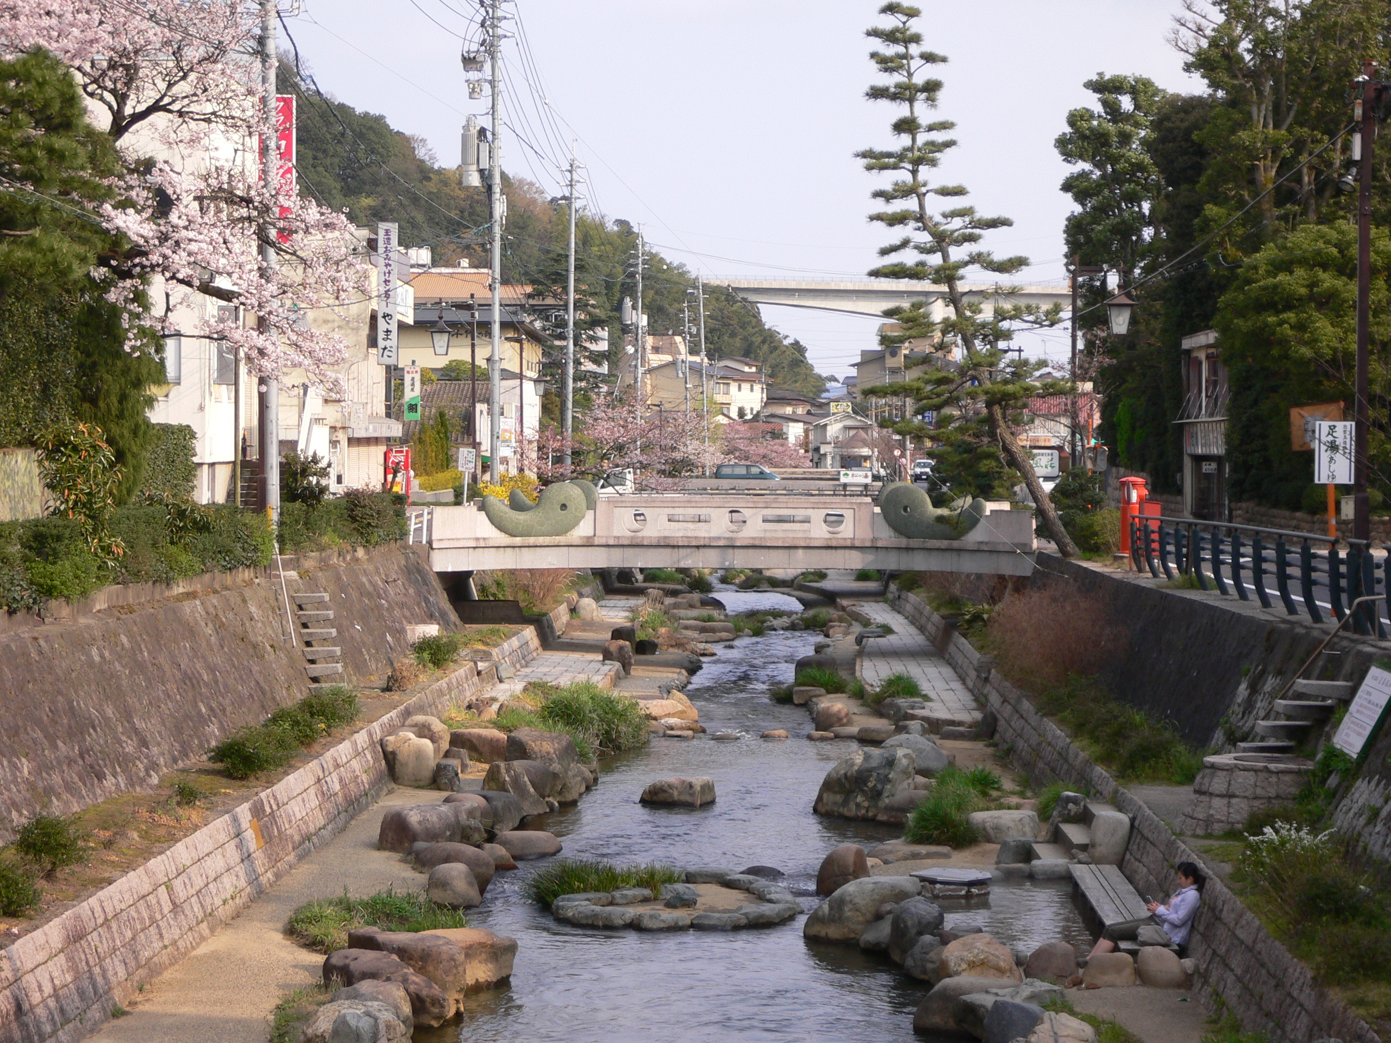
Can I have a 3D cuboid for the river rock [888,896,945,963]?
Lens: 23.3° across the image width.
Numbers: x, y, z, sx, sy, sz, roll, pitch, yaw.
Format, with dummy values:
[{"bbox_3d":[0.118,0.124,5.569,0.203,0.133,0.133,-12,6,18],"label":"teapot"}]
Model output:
[{"bbox_3d":[2.102,3.869,32.000,0.540,0.640,0.580,0,1,1],"label":"river rock"}]

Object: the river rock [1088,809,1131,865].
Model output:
[{"bbox_3d":[4.606,3.556,37.500,0.460,0.660,0.440,0,1,0],"label":"river rock"}]

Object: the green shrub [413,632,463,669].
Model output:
[{"bbox_3d":[-4.534,2.282,59.553,0.875,0.611,0.814,0,1,2],"label":"green shrub"}]

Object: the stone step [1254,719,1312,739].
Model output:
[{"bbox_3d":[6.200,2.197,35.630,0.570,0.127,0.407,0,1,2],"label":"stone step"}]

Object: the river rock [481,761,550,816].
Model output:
[{"bbox_3d":[-2.435,3.620,45.708,0.937,0.692,0.692,0,1,2],"label":"river rock"}]

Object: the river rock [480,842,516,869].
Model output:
[{"bbox_3d":[-2.315,3.913,39.400,0.460,0.320,0.460,0,1,1],"label":"river rock"}]

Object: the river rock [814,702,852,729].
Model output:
[{"bbox_3d":[2.354,3.340,57.800,0.670,0.470,0.600,0,1,1],"label":"river rock"}]

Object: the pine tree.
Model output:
[{"bbox_3d":[5.273,-4.761,66.170,4.306,10.689,4.072,0,1,2],"label":"pine tree"}]

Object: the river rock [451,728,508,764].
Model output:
[{"bbox_3d":[-3.194,3.323,49.984,0.865,0.468,0.631,0,1,2],"label":"river rock"}]

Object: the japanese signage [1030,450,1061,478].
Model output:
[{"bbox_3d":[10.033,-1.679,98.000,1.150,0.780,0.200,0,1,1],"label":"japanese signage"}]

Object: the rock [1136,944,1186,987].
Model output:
[{"bbox_3d":[3.817,3.643,27.700,0.420,0.320,0.370,0,1,0],"label":"rock"}]

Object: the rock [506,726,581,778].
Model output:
[{"bbox_3d":[-2.298,3.475,50.800,1.080,0.740,0.850,0,1,0],"label":"rock"}]

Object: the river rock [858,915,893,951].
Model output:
[{"bbox_3d":[1.757,3.980,32.576,0.387,0.346,0.407,0,1,2],"label":"river rock"}]

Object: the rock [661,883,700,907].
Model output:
[{"bbox_3d":[-0.158,3.873,34.968,0.392,0.244,0.326,0,1,2],"label":"rock"}]

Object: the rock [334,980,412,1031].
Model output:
[{"bbox_3d":[-2.530,3.835,26.500,0.650,0.450,0.550,0,1,0],"label":"rock"}]

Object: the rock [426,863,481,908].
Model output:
[{"bbox_3d":[-2.468,3.728,34.459,0.550,0.458,0.509,0,1,2],"label":"rock"}]

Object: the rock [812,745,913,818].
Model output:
[{"bbox_3d":[2.288,3.553,45.700,1.360,0.920,1.150,0,1,1],"label":"rock"}]

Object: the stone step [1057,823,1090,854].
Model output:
[{"bbox_3d":[4.189,3.470,36.600,0.420,0.220,1.900,0,1,1],"label":"stone step"}]

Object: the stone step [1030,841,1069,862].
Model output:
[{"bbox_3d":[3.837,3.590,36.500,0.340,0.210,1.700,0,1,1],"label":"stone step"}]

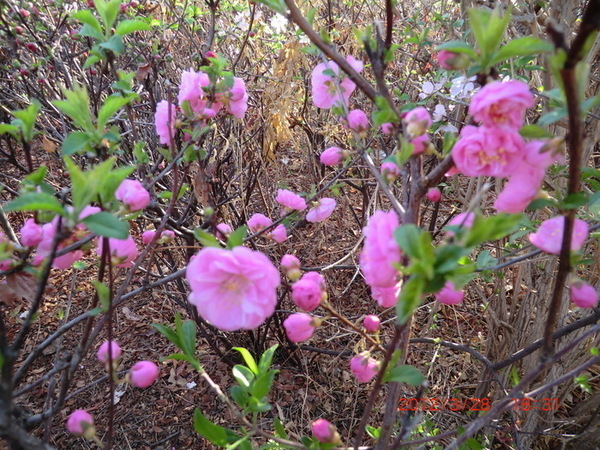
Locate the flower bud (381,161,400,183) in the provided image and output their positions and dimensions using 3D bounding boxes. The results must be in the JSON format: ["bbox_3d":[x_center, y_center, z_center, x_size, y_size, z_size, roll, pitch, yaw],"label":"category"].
[{"bbox_3d":[0.065,-0.039,0.300,0.014,0.015,0.014,-6,11,1],"label":"flower bud"}]

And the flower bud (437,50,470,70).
[{"bbox_3d":[0.094,-0.101,0.255,0.021,0.013,0.013,-10,11,-8],"label":"flower bud"}]

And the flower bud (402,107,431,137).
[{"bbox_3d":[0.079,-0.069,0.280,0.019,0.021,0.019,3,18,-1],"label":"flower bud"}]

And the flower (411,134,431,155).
[{"bbox_3d":[0.101,-0.068,0.350,0.017,0.016,0.016,-7,26,-14],"label":"flower"}]

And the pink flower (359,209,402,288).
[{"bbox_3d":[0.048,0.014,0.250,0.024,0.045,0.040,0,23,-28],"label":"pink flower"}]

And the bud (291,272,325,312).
[{"bbox_3d":[0.005,0.040,0.245,0.019,0.022,0.019,0,18,0],"label":"bud"}]

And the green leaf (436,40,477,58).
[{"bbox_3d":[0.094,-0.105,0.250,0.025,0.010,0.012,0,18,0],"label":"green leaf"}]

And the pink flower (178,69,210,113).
[{"bbox_3d":[-0.099,-0.126,0.390,0.020,0.040,0.036,-10,27,-21],"label":"pink flower"}]

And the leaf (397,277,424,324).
[{"bbox_3d":[0.051,0.035,0.190,0.009,0.022,0.009,24,6,2],"label":"leaf"}]

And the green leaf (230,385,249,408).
[{"bbox_3d":[-0.046,0.132,0.320,0.013,0.016,0.010,9,28,17],"label":"green leaf"}]

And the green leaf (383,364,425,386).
[{"bbox_3d":[0.080,0.116,0.320,0.031,0.012,0.014,-6,28,-11],"label":"green leaf"}]

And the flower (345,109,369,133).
[{"bbox_3d":[0.051,-0.092,0.370,0.020,0.022,0.020,0,27,0],"label":"flower"}]

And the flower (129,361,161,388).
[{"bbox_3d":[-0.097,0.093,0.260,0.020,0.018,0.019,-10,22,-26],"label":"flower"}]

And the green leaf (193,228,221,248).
[{"bbox_3d":[-0.058,0.008,0.260,0.018,0.009,0.009,30,12,11],"label":"green leaf"}]

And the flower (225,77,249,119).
[{"bbox_3d":[-0.069,-0.138,0.450,0.026,0.045,0.044,-8,28,-15],"label":"flower"}]

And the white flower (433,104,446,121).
[{"bbox_3d":[0.218,-0.174,0.650,0.023,0.027,0.014,6,1,11],"label":"white flower"}]

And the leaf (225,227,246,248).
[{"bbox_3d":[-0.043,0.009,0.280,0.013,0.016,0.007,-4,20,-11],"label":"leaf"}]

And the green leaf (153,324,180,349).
[{"bbox_3d":[-0.109,0.090,0.340,0.026,0.018,0.010,0,25,1],"label":"green leaf"}]

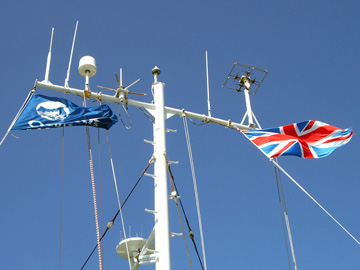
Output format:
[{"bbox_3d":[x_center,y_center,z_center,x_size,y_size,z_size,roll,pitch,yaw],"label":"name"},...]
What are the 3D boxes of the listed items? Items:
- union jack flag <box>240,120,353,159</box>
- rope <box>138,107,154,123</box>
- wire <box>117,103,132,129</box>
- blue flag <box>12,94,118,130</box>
[{"bbox_3d":[1.859,0.079,9.050,1.700,0.700,0.360,-4,-36,3],"label":"union jack flag"},{"bbox_3d":[-0.519,-0.317,8.856,0.260,0.230,0.060,11,-38,-17],"label":"rope"},{"bbox_3d":[-0.836,-0.296,8.690,0.200,0.440,0.130,11,-38,-17],"label":"wire"},{"bbox_3d":[-1.545,-0.291,7.750,1.400,0.720,0.400,-4,-36,3],"label":"blue flag"}]

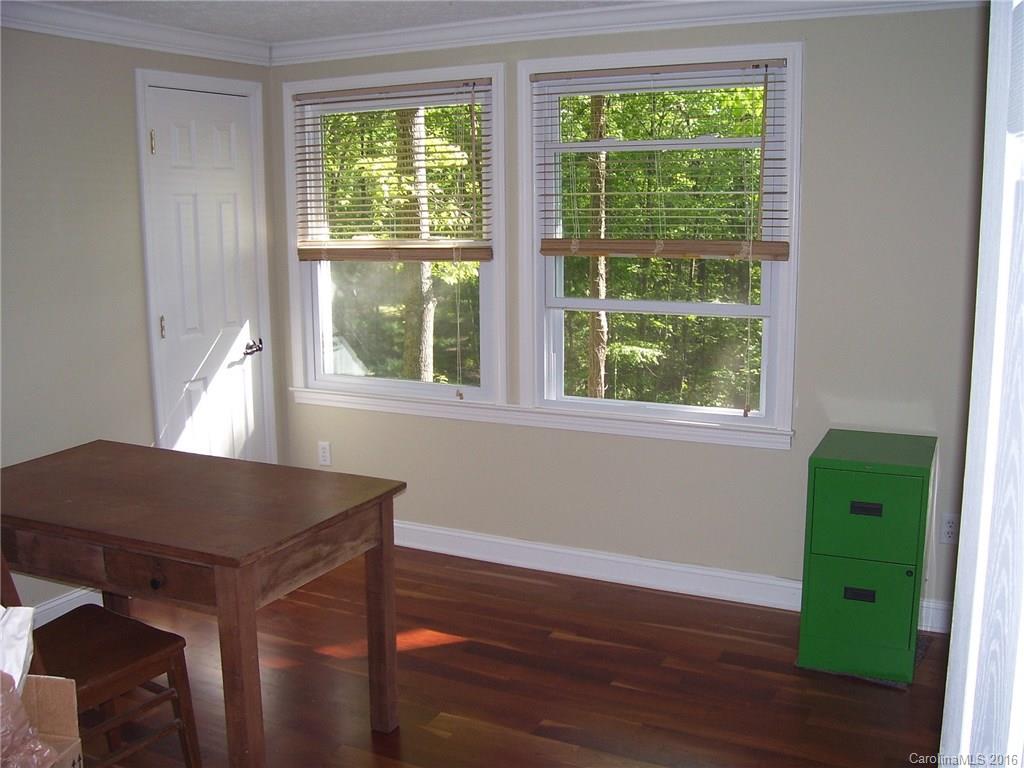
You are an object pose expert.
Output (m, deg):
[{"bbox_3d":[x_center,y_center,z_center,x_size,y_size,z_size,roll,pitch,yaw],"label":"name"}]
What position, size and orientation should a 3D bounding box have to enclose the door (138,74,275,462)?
[{"bbox_3d":[-1.308,-0.260,4.387,0.070,2.137,0.761,5,12,26],"label":"door"}]

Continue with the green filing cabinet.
[{"bbox_3d":[1.236,0.575,3.476,0.384,0.749,0.458,4,11,25],"label":"green filing cabinet"}]

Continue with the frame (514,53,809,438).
[{"bbox_3d":[0.553,-0.532,3.923,1.146,1.495,0.110,5,12,26],"label":"frame"}]

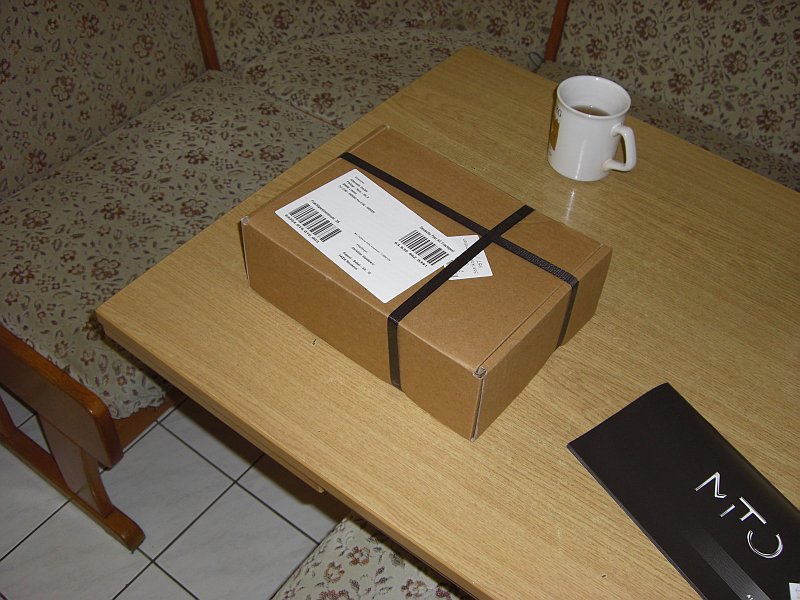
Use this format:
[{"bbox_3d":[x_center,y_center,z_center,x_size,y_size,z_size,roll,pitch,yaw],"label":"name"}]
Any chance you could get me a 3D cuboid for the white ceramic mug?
[{"bbox_3d":[0.222,-0.187,1.000,0.108,0.094,0.083,37,54,26],"label":"white ceramic mug"}]

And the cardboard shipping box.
[{"bbox_3d":[0.024,-0.031,0.839,0.274,0.090,0.203,33,53,24],"label":"cardboard shipping box"}]

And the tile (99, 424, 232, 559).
[{"bbox_3d":[-0.433,0.338,1.559,0.200,0.010,0.200,30,52,22],"label":"tile"}]

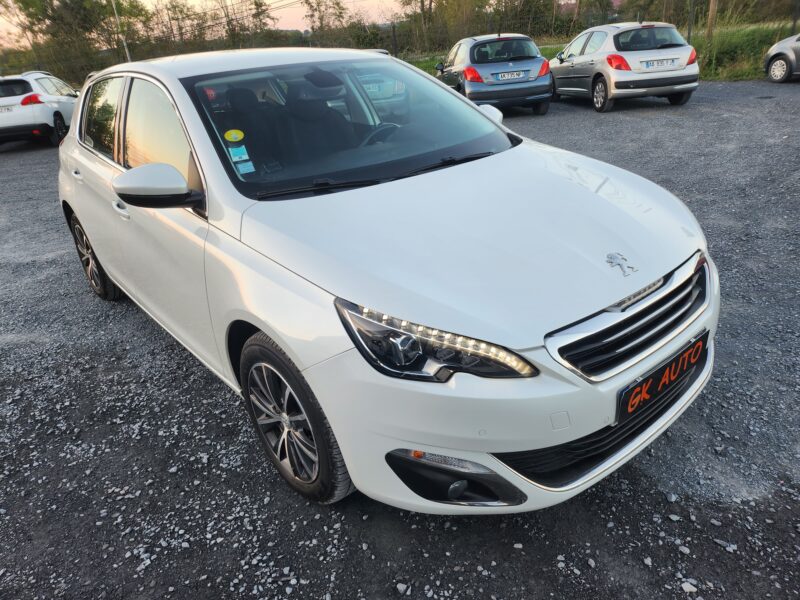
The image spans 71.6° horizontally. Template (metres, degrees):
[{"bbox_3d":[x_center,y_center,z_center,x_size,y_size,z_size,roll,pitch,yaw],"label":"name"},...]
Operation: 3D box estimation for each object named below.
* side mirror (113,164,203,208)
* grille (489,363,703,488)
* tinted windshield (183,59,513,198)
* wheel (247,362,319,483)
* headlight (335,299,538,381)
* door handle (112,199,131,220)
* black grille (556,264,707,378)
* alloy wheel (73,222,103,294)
[{"bbox_3d":[-0.895,-0.414,2.034,0.260,0.180,0.170,-22,30,-35],"label":"side mirror"},{"bbox_3d":[0.767,0.326,1.810,1.140,0.190,0.170,-22,30,-35],"label":"grille"},{"bbox_3d":[-0.194,-0.841,2.457,1.430,0.140,0.900,-22,57,-35],"label":"tinted windshield"},{"bbox_3d":[-0.341,0.398,1.930,0.170,0.450,0.450,-22,30,-35],"label":"wheel"},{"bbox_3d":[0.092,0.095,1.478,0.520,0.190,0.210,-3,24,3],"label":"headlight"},{"bbox_3d":[-1.271,-0.414,2.529,0.060,0.050,0.210,-22,30,-35],"label":"door handle"},{"bbox_3d":[0.762,0.051,1.671,0.860,0.140,0.120,-22,30,-35],"label":"black grille"},{"bbox_3d":[-2.044,-0.315,3.788,0.170,0.450,0.450,-22,30,-35],"label":"alloy wheel"}]

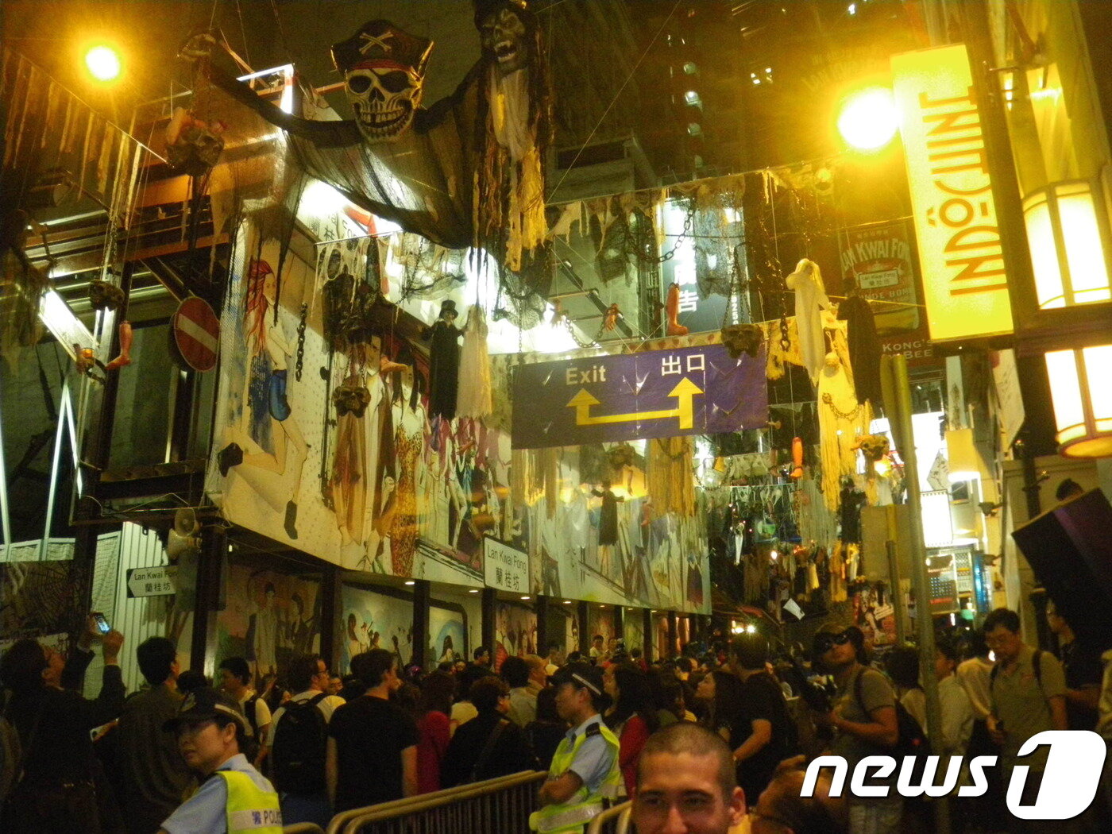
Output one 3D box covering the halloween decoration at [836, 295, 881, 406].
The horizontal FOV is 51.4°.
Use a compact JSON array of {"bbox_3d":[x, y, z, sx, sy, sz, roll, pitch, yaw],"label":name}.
[{"bbox_3d":[2.745,-0.612,10.500,0.330,1.080,0.250,-6,-19,13],"label":"halloween decoration"}]

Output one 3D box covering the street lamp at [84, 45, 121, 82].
[{"bbox_3d":[-5.099,-3.967,13.000,0.330,0.290,0.330,-6,-19,13],"label":"street lamp"}]

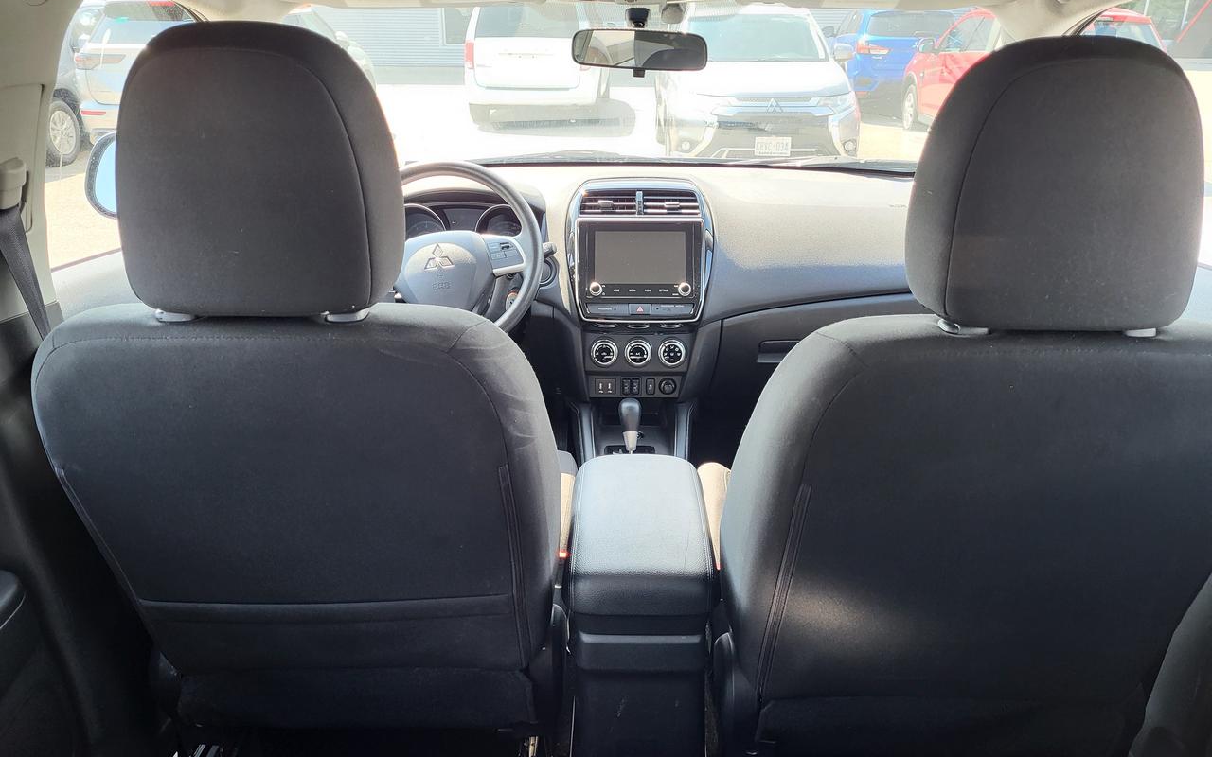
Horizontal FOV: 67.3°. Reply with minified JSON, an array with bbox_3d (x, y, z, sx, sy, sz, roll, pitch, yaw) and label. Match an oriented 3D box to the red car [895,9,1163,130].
[{"bbox_3d":[5.197,-3.865,11.651,1.800,1.630,4.330,-1,21,-2],"label":"red car"}]

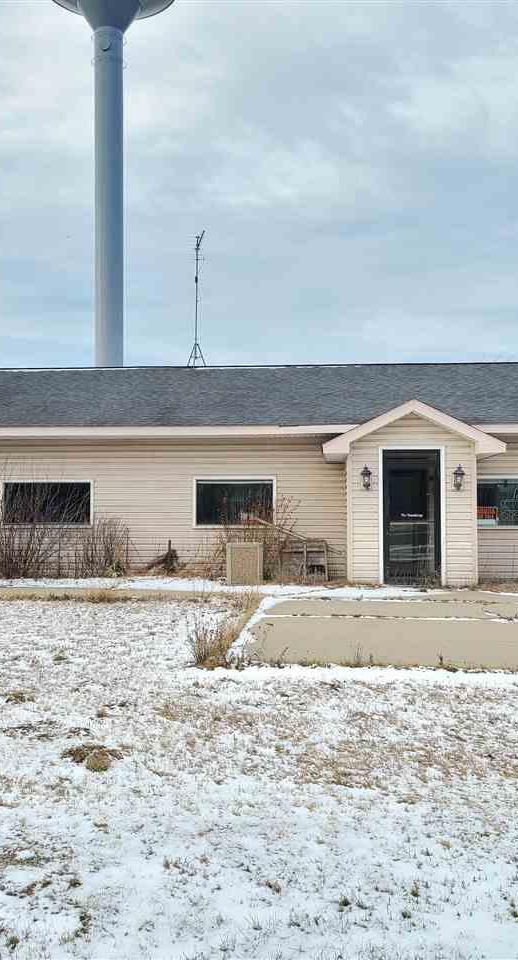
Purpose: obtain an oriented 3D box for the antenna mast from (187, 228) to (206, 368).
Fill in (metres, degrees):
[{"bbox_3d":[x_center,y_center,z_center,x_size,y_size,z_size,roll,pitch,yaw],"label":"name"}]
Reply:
[{"bbox_3d":[-1.514,-4.405,23.400,0.438,3.335,0.500,0,-2,5],"label":"antenna mast"}]

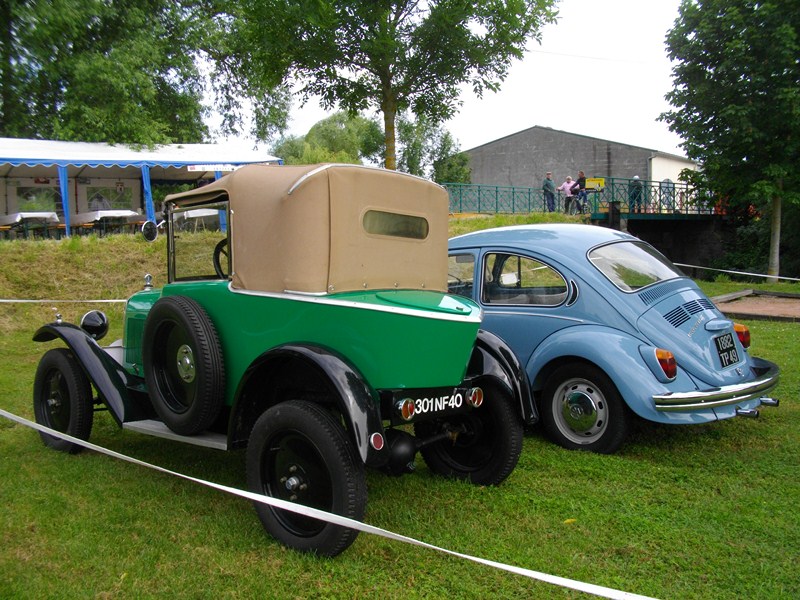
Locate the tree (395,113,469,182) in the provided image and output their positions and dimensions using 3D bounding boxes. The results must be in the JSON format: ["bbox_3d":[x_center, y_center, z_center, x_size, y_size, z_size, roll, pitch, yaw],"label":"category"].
[{"bbox_3d":[1.917,-8.306,45.000,4.500,6.400,4.500,0,5,0],"label":"tree"}]

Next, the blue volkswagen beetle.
[{"bbox_3d":[0.901,0.149,6.035,1.560,1.490,4.040,-5,7,-42],"label":"blue volkswagen beetle"}]

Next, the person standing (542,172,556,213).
[{"bbox_3d":[6.368,-4.596,31.500,0.530,1.710,0.420,-5,7,-43],"label":"person standing"}]

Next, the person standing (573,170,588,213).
[{"bbox_3d":[7.396,-4.413,30.300,0.500,1.740,0.550,-5,7,-39],"label":"person standing"}]

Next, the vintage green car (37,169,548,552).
[{"bbox_3d":[-0.867,0.148,4.408,3.300,1.780,1.380,4,7,41],"label":"vintage green car"}]

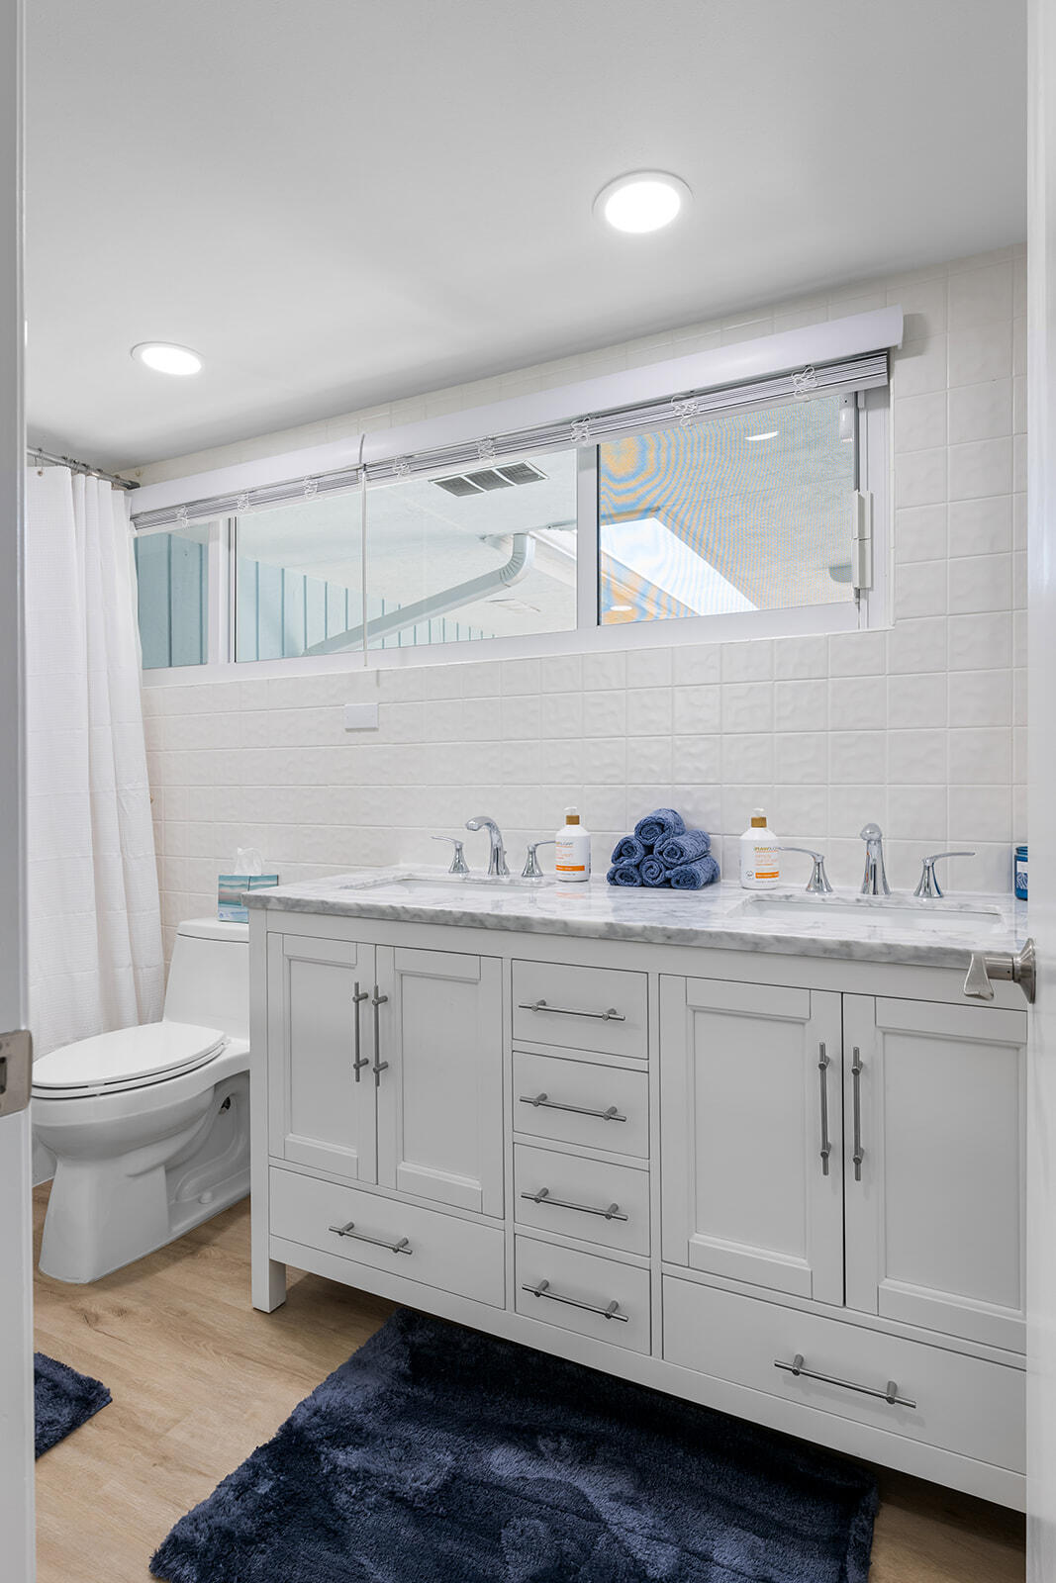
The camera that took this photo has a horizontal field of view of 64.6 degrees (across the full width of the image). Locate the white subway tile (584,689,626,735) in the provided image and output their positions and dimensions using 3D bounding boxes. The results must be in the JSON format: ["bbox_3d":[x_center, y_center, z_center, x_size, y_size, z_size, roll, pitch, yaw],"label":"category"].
[{"bbox_3d":[0.184,-0.182,1.990,0.110,0.110,0.008,0,1,27],"label":"white subway tile"}]

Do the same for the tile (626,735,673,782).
[{"bbox_3d":[0.283,-0.070,1.924,0.108,0.108,0.010,0,0,27],"label":"tile"}]

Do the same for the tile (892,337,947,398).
[{"bbox_3d":[0.785,-0.846,1.670,0.095,0.108,0.010,0,0,27],"label":"tile"}]

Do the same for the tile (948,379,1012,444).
[{"bbox_3d":[0.890,-0.744,1.645,0.110,0.110,0.010,0,0,27],"label":"tile"}]

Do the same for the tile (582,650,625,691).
[{"bbox_3d":[0.186,-0.283,1.991,0.108,0.085,0.010,0,0,27],"label":"tile"}]

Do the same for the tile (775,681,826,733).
[{"bbox_3d":[0.585,-0.182,1.789,0.110,0.110,0.008,0,1,27],"label":"tile"}]

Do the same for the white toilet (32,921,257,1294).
[{"bbox_3d":[-0.873,0.703,2.078,0.410,0.690,0.725,0,0,27],"label":"white toilet"}]

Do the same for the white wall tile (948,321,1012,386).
[{"bbox_3d":[0.878,-0.846,1.623,0.108,0.108,0.010,0,0,27],"label":"white wall tile"}]

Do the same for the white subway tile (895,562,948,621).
[{"bbox_3d":[0.792,-0.405,1.684,0.094,0.108,0.010,0,0,27],"label":"white subway tile"}]

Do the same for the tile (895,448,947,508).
[{"bbox_3d":[0.797,-0.632,1.691,0.092,0.110,0.010,0,0,27],"label":"tile"}]

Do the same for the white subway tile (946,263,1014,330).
[{"bbox_3d":[0.880,-0.959,1.627,0.108,0.108,0.009,0,0,27],"label":"white subway tile"}]

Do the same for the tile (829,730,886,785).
[{"bbox_3d":[0.680,-0.069,1.724,0.108,0.108,0.010,0,0,27],"label":"tile"}]

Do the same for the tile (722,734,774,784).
[{"bbox_3d":[0.487,-0.070,1.848,0.110,0.110,0.010,0,0,27],"label":"tile"}]

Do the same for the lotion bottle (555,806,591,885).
[{"bbox_3d":[0.104,0.119,1.892,0.077,0.168,0.077,0,0,0],"label":"lotion bottle"}]

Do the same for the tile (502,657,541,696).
[{"bbox_3d":[-0.014,-0.282,2.073,0.108,0.087,0.010,0,0,27],"label":"tile"}]

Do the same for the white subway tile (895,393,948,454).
[{"bbox_3d":[0.787,-0.736,1.673,0.095,0.108,0.009,0,0,27],"label":"white subway tile"}]

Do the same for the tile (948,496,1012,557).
[{"bbox_3d":[0.879,-0.513,1.626,0.108,0.108,0.009,0,0,27],"label":"tile"}]

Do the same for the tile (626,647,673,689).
[{"bbox_3d":[0.284,-0.283,1.938,0.110,0.088,0.008,0,1,27],"label":"tile"}]

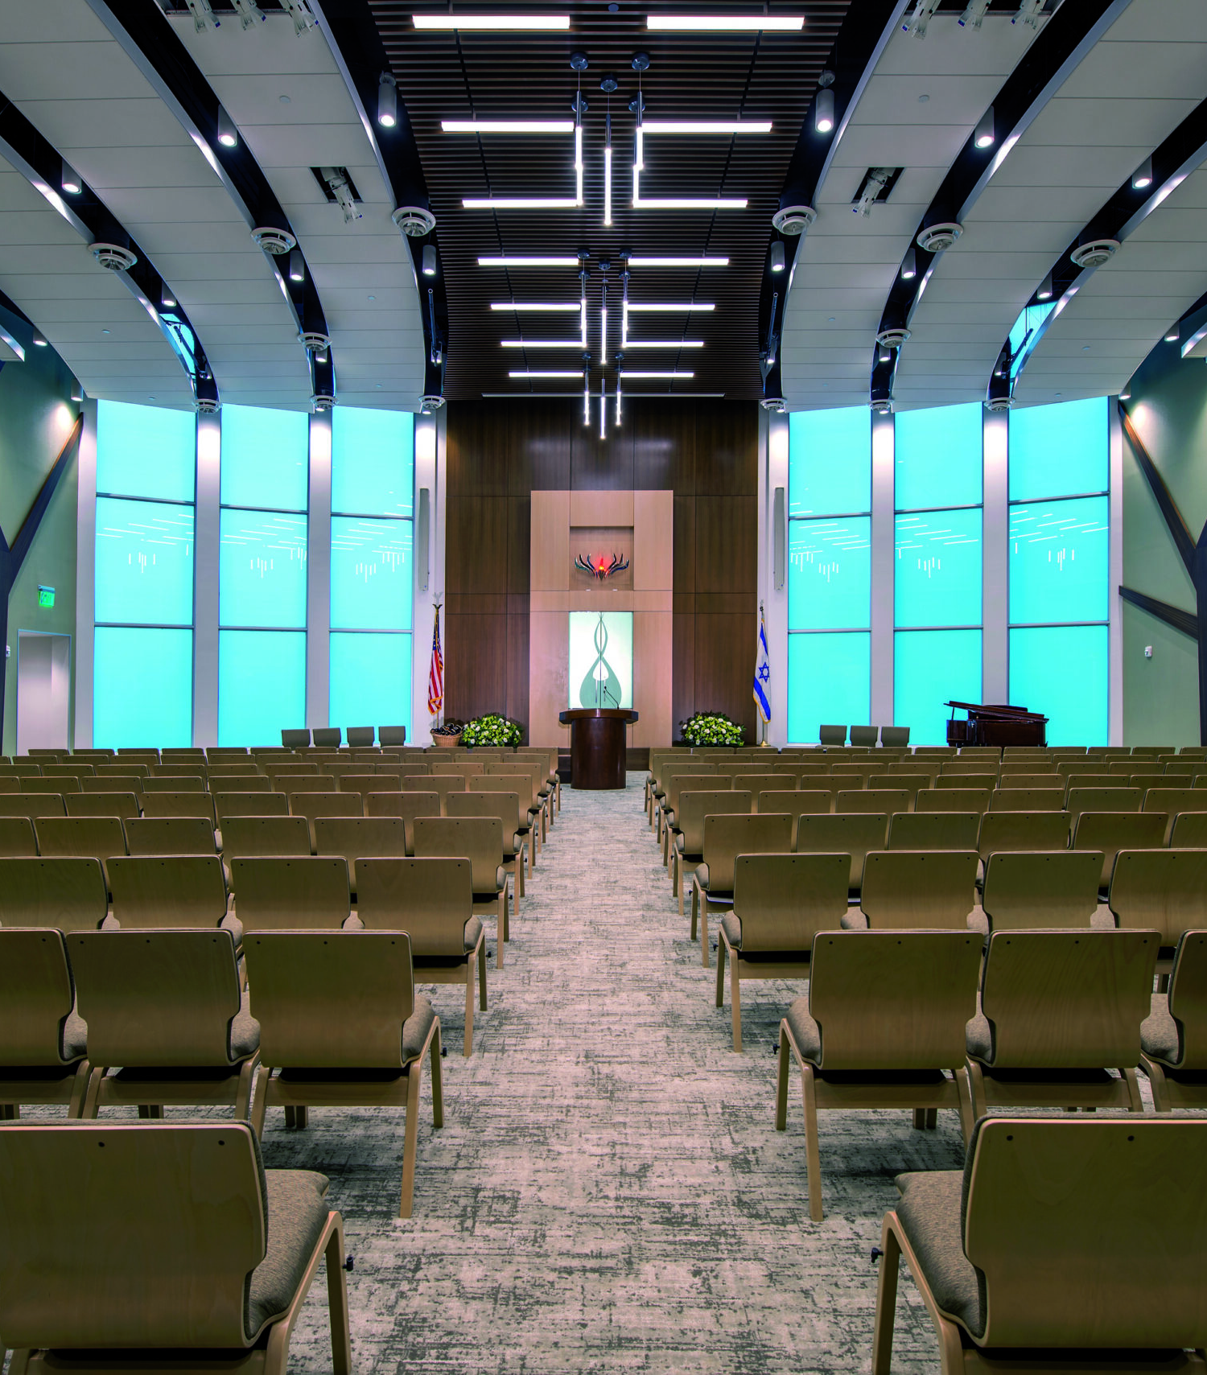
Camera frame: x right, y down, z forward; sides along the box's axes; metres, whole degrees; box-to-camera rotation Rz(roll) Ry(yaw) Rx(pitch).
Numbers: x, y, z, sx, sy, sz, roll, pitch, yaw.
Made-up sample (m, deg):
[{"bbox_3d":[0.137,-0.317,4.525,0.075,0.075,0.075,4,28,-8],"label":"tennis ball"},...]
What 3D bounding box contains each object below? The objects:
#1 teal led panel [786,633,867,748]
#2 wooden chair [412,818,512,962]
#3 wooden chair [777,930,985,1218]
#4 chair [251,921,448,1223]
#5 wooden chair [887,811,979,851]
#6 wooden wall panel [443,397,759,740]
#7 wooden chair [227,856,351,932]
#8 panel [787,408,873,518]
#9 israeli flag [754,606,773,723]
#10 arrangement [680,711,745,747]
[{"bbox_3d":[4.345,0.010,15.451,1.520,2.154,0.081,0,0,16],"label":"teal led panel"},{"bbox_3d":[-0.782,1.115,4.575,0.498,0.830,0.533,0,0,0],"label":"wooden chair"},{"bbox_3d":[0.850,1.123,2.565,0.515,0.835,0.550,0,0,0],"label":"wooden chair"},{"bbox_3d":[-0.808,1.115,2.575,0.505,0.825,0.545,0,0,0],"label":"chair"},{"bbox_3d":[1.851,1.115,4.693,0.498,0.830,0.533,0,0,0],"label":"wooden chair"},{"bbox_3d":[-0.040,-2.164,15.250,5.969,6.563,0.221,0,0,0],"label":"wooden wall panel"},{"bbox_3d":[-1.298,1.115,3.554,0.498,0.830,0.533,0,0,0],"label":"wooden chair"},{"bbox_3d":[4.270,-4.257,15.115,1.490,2.000,0.060,0,0,14],"label":"panel"},{"bbox_3d":[3.003,-0.449,15.100,0.360,2.270,0.300,0,0,0],"label":"israeli flag"},{"bbox_3d":[2.035,0.785,14.897,1.208,0.684,0.654,0,0,0],"label":"arrangement"}]

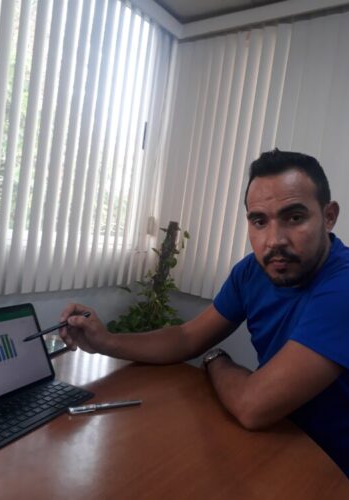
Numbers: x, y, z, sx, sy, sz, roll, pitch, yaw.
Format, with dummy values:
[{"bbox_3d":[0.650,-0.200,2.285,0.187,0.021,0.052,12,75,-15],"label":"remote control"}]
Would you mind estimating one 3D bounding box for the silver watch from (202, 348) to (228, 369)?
[{"bbox_3d":[0.106,0.267,0.930,0.062,0.055,0.043,-34,6,-5],"label":"silver watch"}]

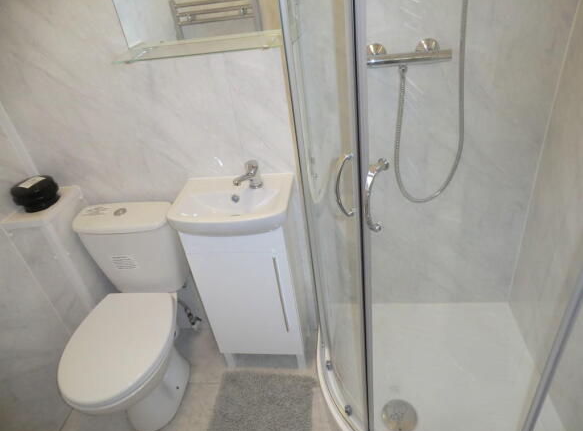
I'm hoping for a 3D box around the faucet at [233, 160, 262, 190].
[{"bbox_3d":[-0.150,-0.132,1.385,0.108,0.096,0.048,-33,41,-32],"label":"faucet"}]

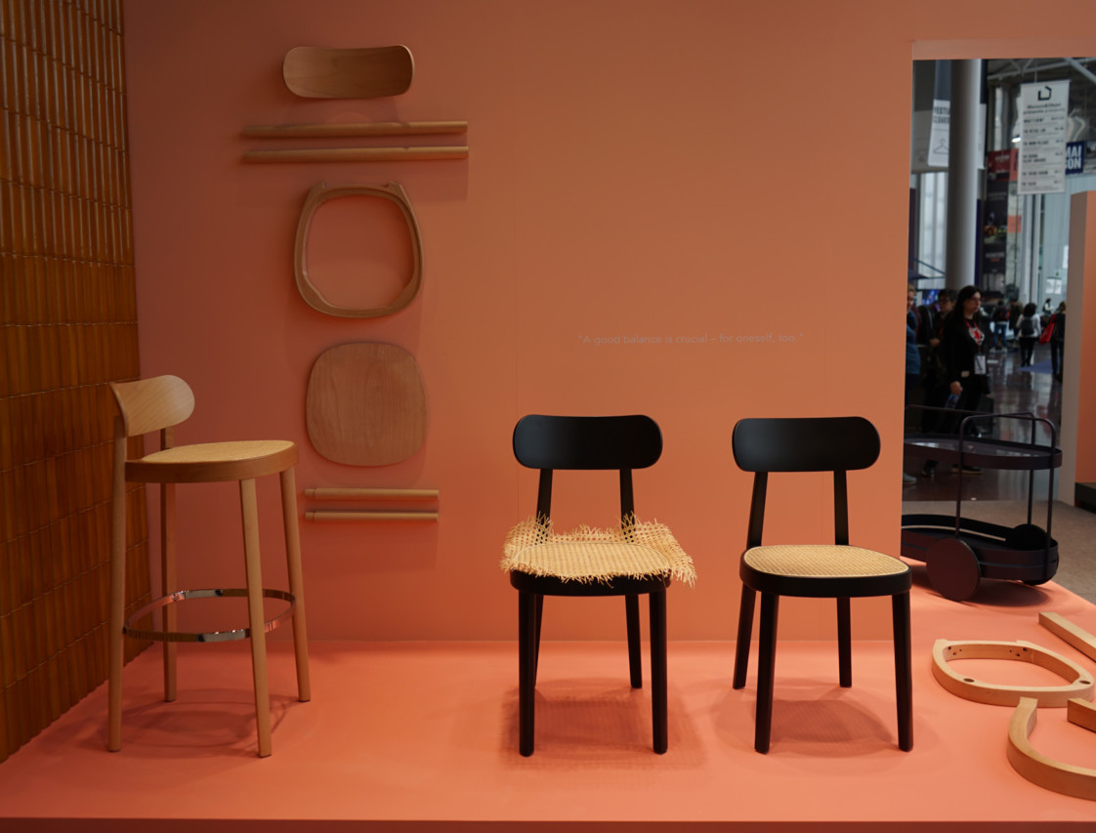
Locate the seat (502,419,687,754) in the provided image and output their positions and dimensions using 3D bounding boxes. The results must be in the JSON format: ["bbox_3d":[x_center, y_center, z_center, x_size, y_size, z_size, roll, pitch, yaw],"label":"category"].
[{"bbox_3d":[0.126,0.439,2.707,0.475,0.831,0.503,-1,6,-2],"label":"seat"}]

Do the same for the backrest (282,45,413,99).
[{"bbox_3d":[-0.642,-1.112,3.135,0.421,0.167,0.085,0,6,2],"label":"backrest"}]

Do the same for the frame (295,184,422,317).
[{"bbox_3d":[-0.627,-0.549,3.218,0.432,0.447,0.050,0,6,2],"label":"frame"}]

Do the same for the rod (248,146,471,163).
[{"bbox_3d":[-0.632,-0.860,3.201,0.743,0.042,0.043,0,6,2],"label":"rod"}]

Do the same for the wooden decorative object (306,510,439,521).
[{"bbox_3d":[-0.600,0.339,3.326,0.457,0.035,0.036,0,6,2],"label":"wooden decorative object"}]

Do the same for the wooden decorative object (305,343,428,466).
[{"bbox_3d":[-0.615,-0.043,3.292,0.415,0.418,0.025,0,6,2],"label":"wooden decorative object"}]

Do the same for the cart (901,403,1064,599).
[{"bbox_3d":[1.740,0.340,4.073,0.470,0.725,0.800,-3,7,-26],"label":"cart"}]

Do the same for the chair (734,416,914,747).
[{"bbox_3d":[0.745,0.435,2.696,0.445,0.831,0.503,-1,6,0],"label":"chair"}]

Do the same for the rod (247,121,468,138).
[{"bbox_3d":[-0.633,-0.941,3.192,0.742,0.042,0.043,0,6,2],"label":"rod"}]

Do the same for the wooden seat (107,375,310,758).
[{"bbox_3d":[-0.928,0.380,2.682,0.503,0.977,0.435,0,6,3],"label":"wooden seat"}]

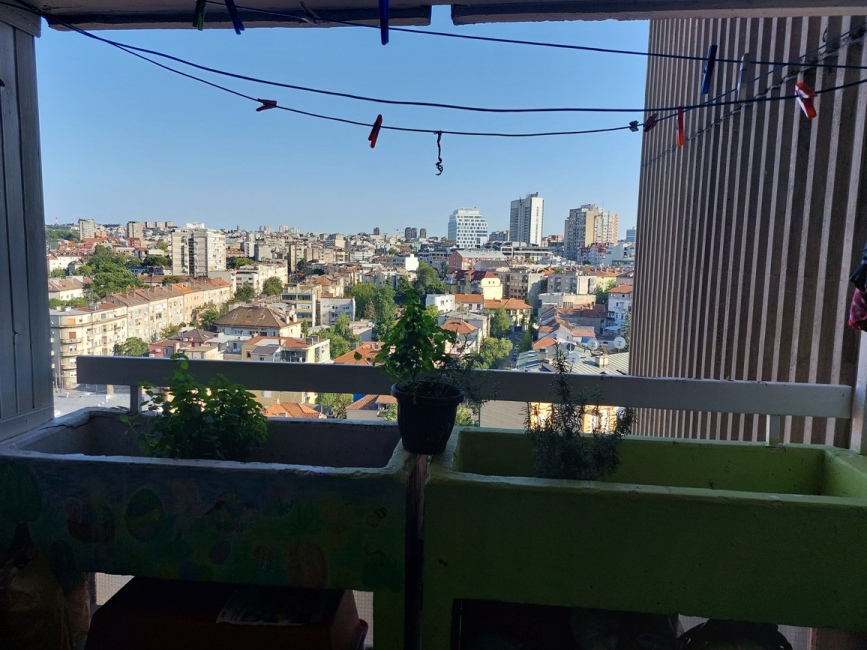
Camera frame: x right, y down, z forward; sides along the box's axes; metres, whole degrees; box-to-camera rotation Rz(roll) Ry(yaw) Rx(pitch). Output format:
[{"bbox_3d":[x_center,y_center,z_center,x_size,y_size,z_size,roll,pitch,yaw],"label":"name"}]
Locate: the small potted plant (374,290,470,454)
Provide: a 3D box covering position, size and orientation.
[{"bbox_3d":[-0.023,0.122,1.537,0.240,0.400,0.215,2,7,6],"label":"small potted plant"}]

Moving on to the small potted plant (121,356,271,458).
[{"bbox_3d":[-0.618,0.245,1.594,0.340,0.310,0.280,2,7,6],"label":"small potted plant"}]

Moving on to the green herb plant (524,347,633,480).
[{"bbox_3d":[0.364,0.249,1.530,0.255,0.370,0.220,2,7,6],"label":"green herb plant"}]

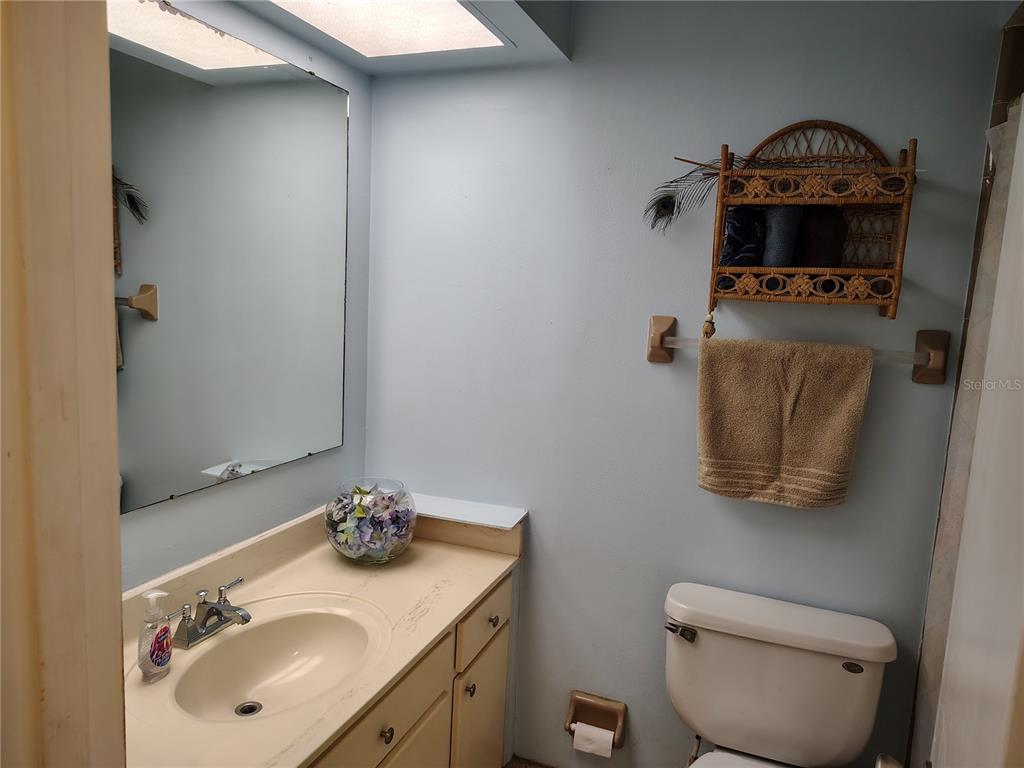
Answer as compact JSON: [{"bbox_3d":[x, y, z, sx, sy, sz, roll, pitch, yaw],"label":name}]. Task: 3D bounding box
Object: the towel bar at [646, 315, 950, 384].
[{"bbox_3d":[0.695,-0.087,1.781,0.716,0.124,0.089,5,8,21],"label":"towel bar"}]

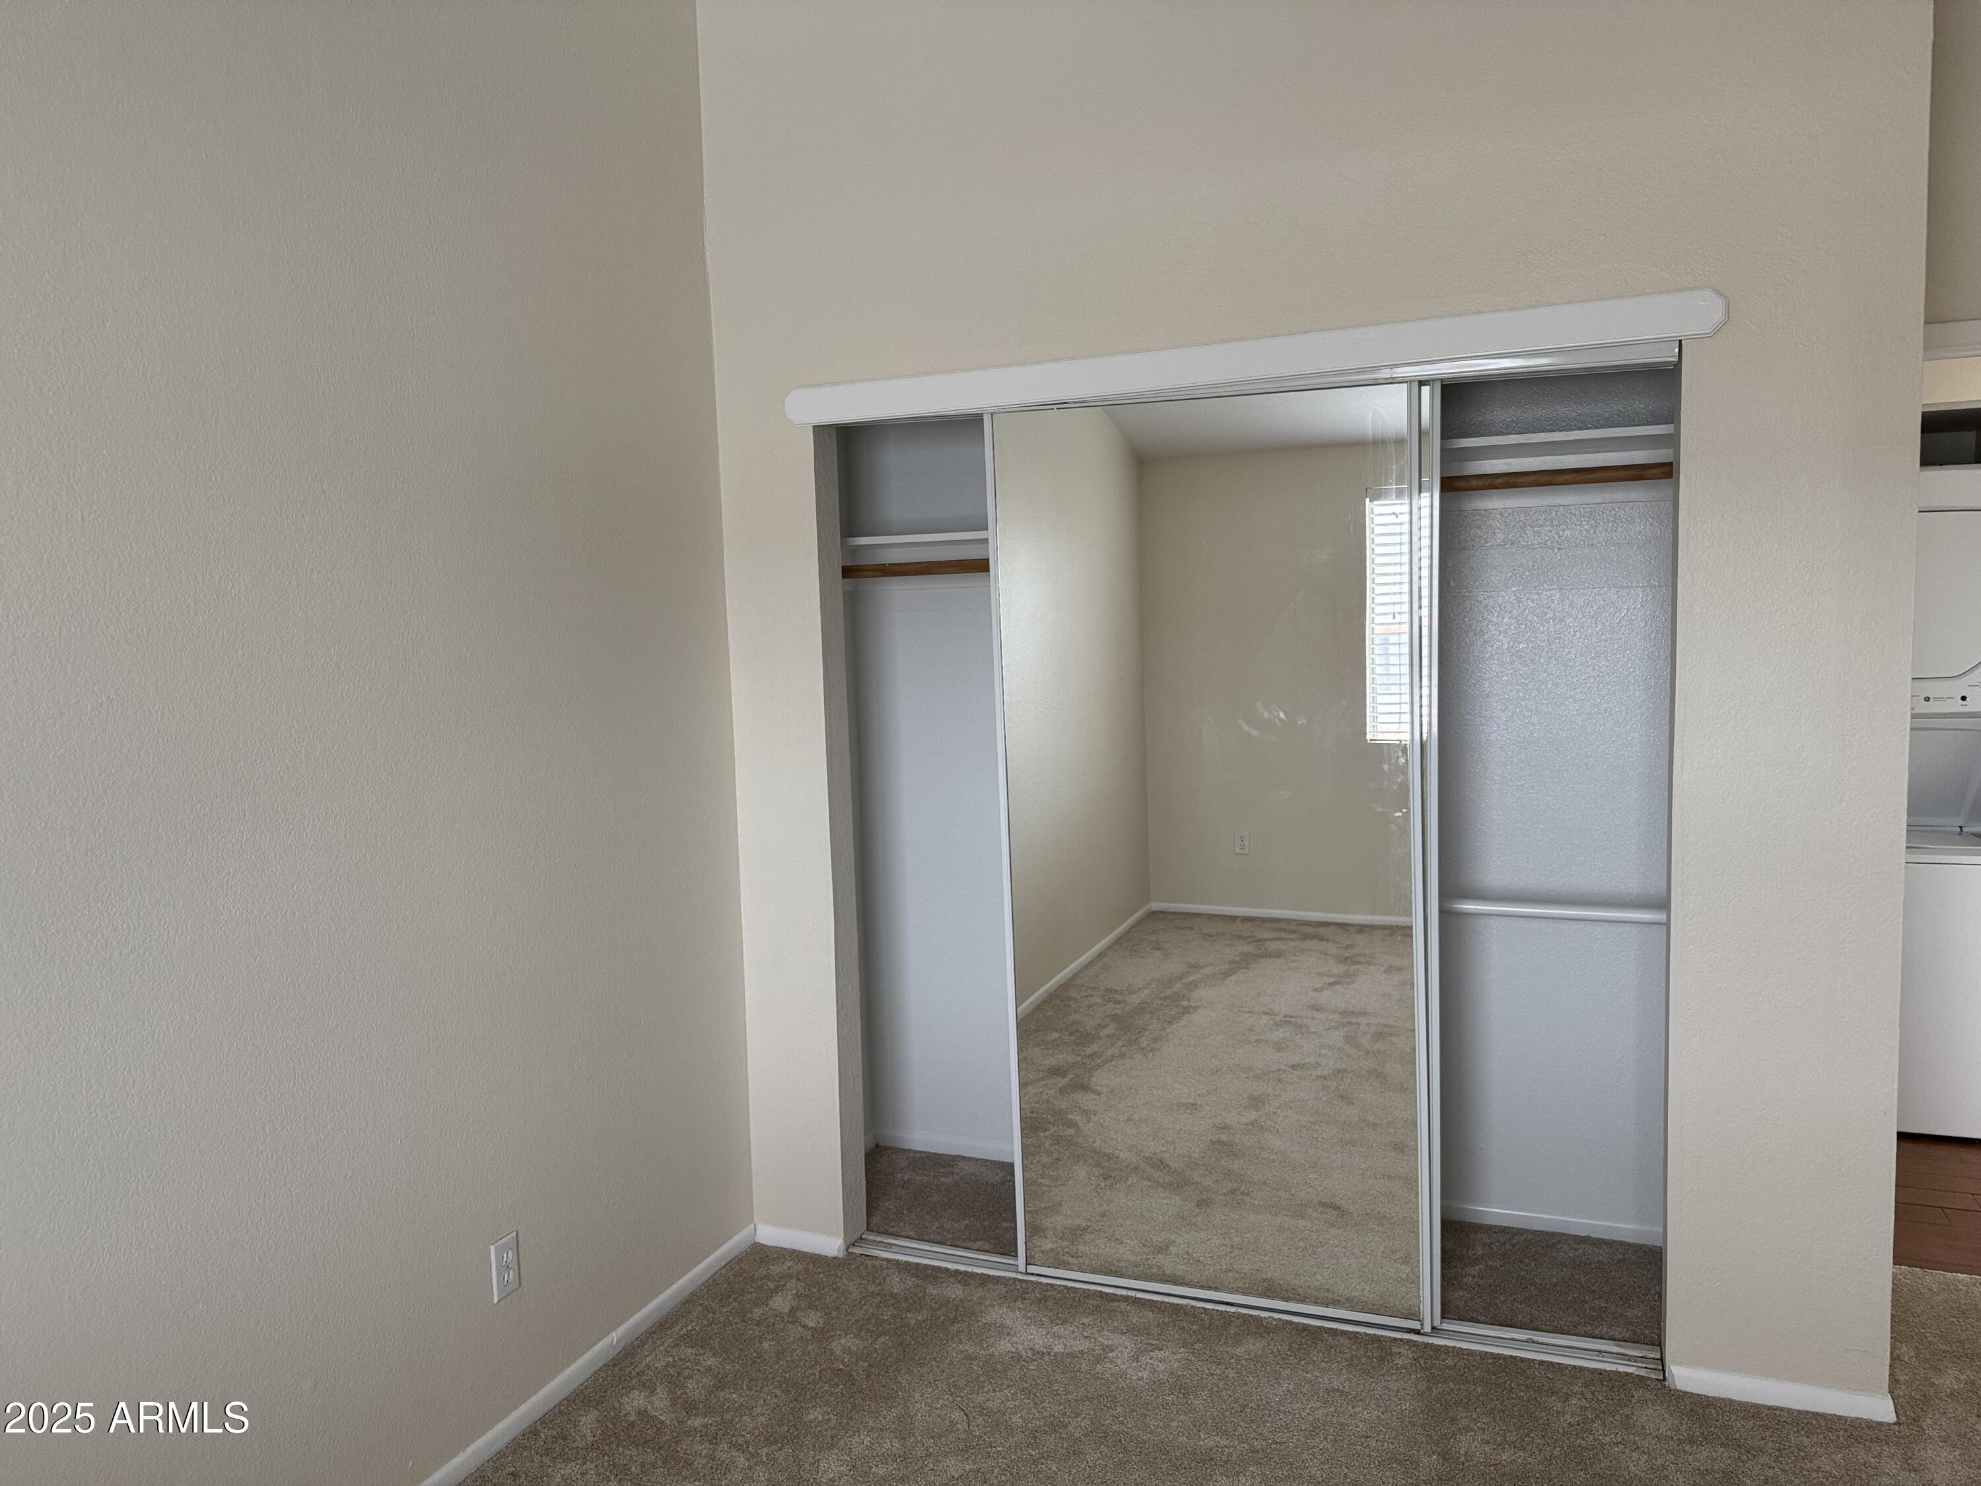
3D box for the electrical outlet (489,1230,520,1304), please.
[{"bbox_3d":[-0.938,1.016,2.662,0.008,0.115,0.070,0,5,22],"label":"electrical outlet"}]

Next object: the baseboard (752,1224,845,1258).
[{"bbox_3d":[-0.483,1.249,3.454,0.245,0.048,0.014,0,5,22],"label":"baseboard"}]

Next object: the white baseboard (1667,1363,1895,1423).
[{"bbox_3d":[1.527,1.258,2.658,0.383,0.048,0.014,0,5,22],"label":"white baseboard"}]

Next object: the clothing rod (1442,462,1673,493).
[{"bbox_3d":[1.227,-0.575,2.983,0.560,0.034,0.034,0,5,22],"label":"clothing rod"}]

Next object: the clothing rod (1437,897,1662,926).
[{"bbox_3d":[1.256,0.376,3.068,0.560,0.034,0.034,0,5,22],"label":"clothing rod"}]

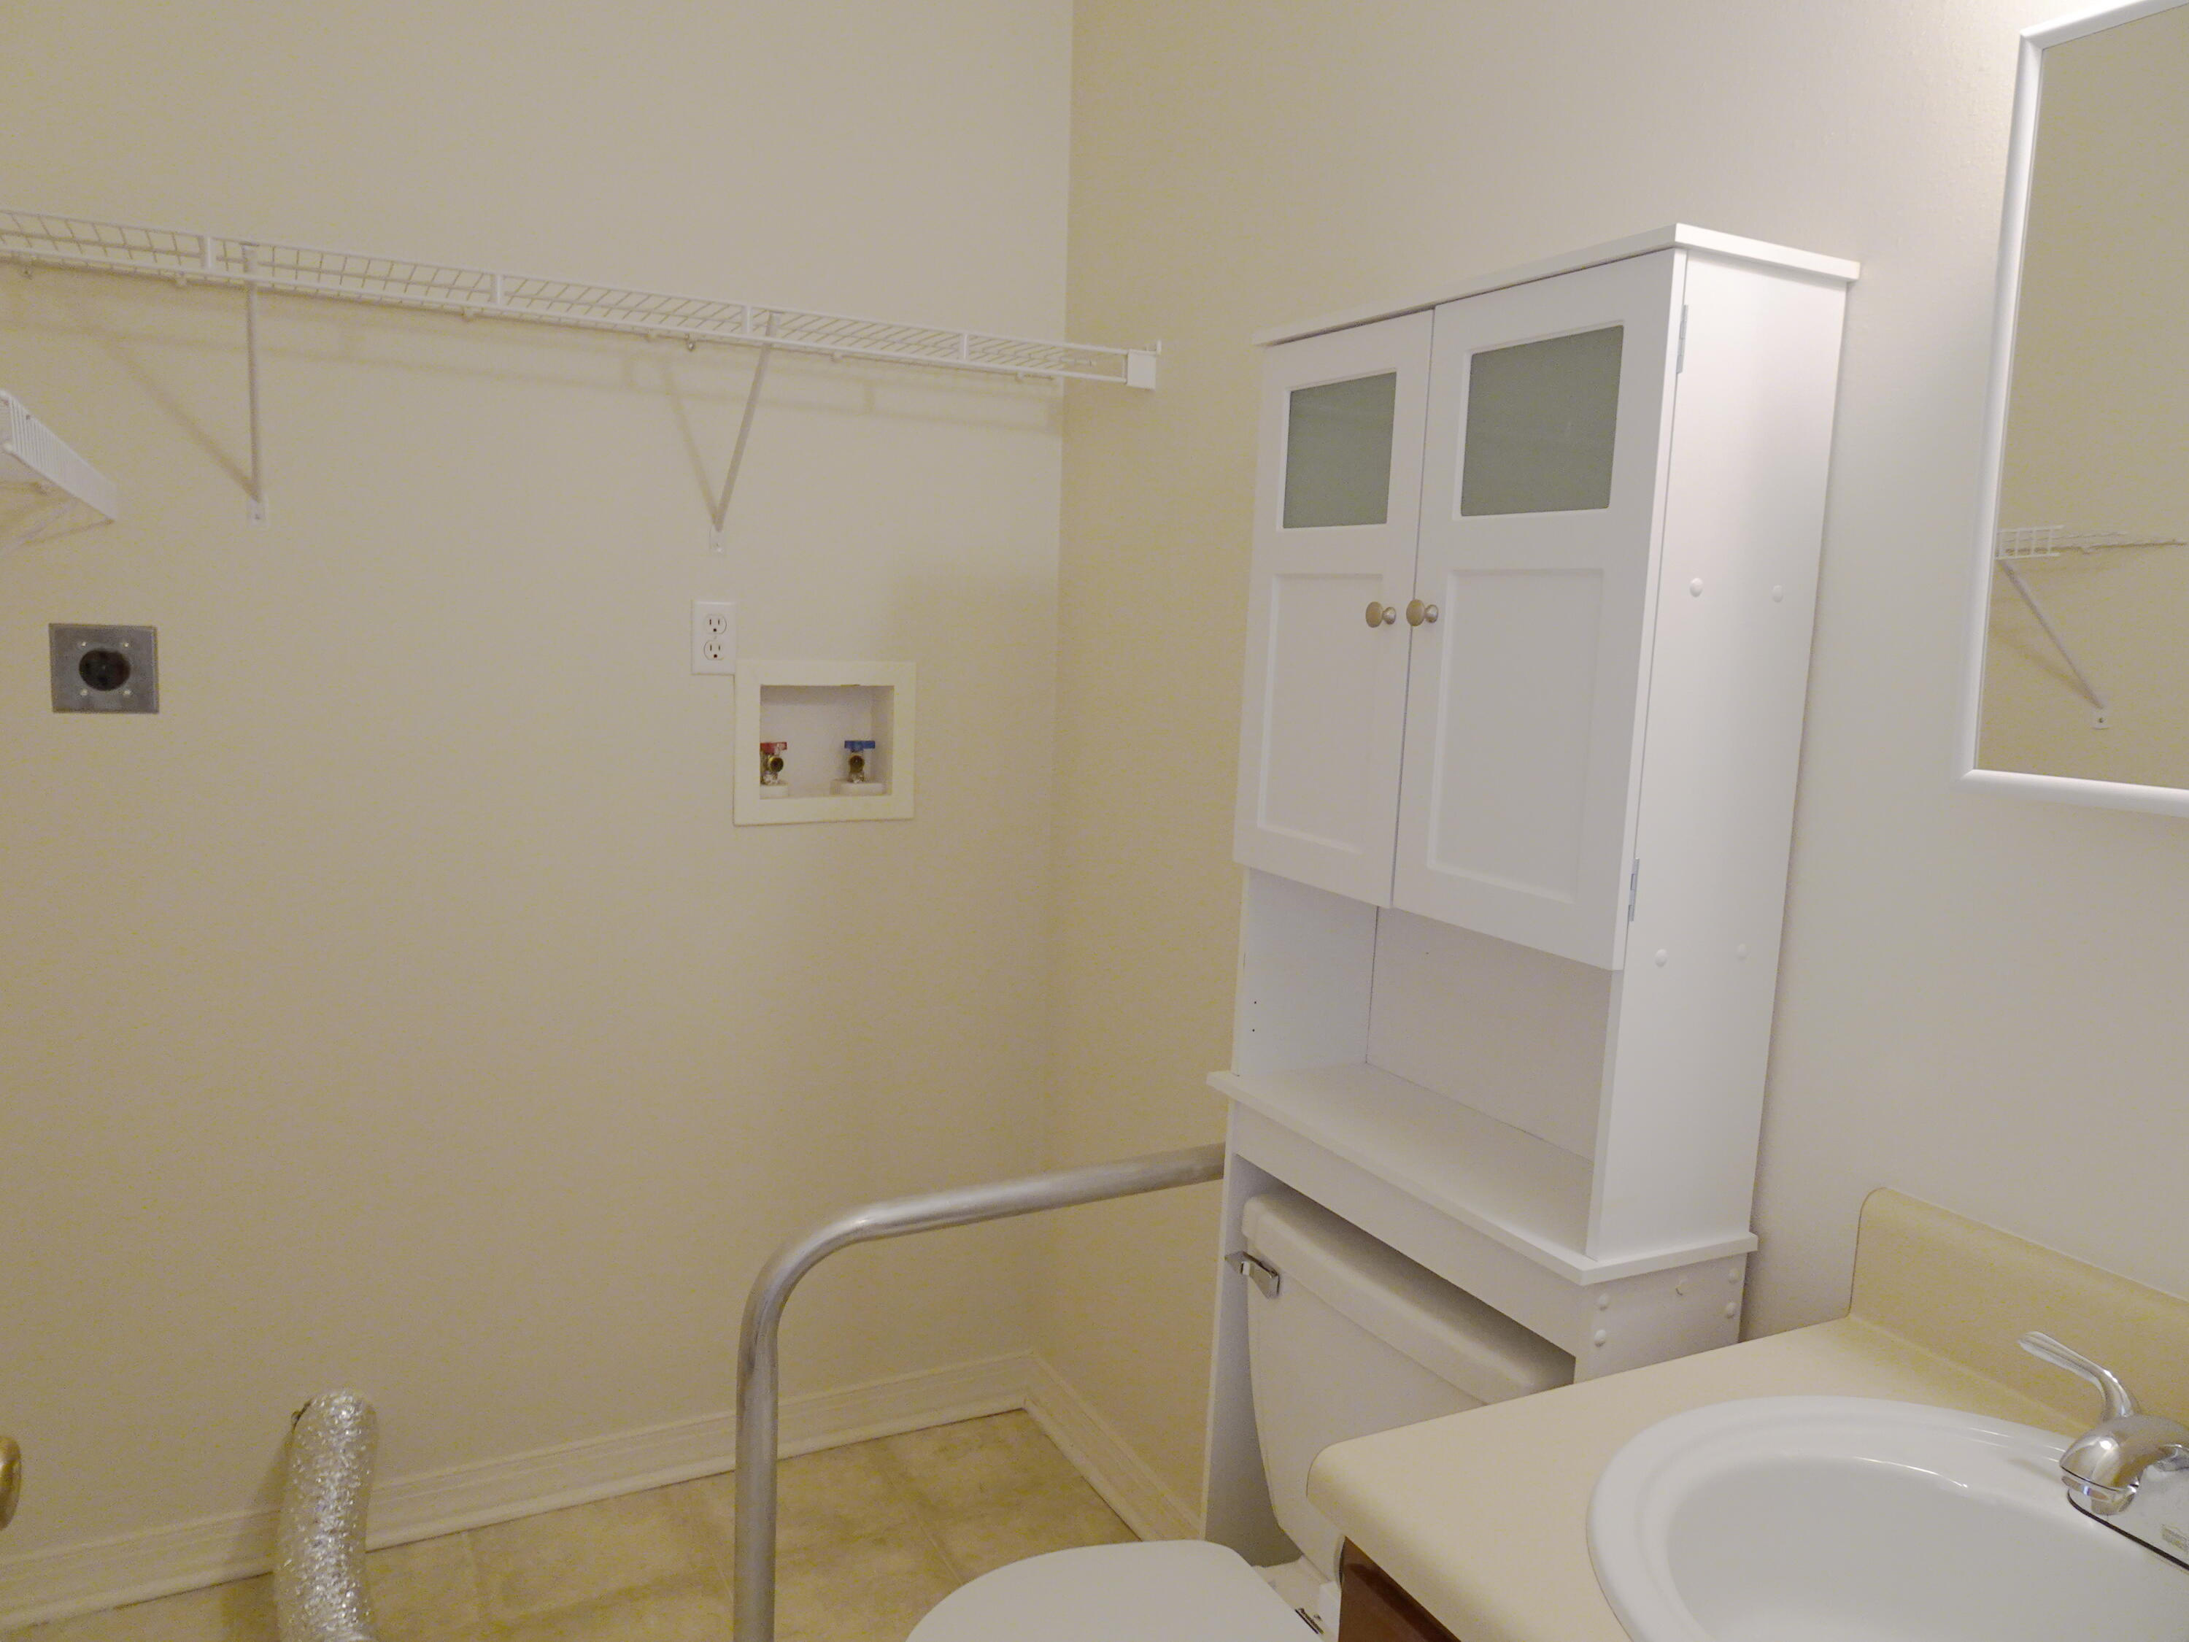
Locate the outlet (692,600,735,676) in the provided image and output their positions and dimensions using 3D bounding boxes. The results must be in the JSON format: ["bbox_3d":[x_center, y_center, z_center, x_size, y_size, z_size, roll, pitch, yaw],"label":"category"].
[{"bbox_3d":[-0.581,-0.278,2.320,0.069,0.112,0.012,-2,9,-27],"label":"outlet"}]

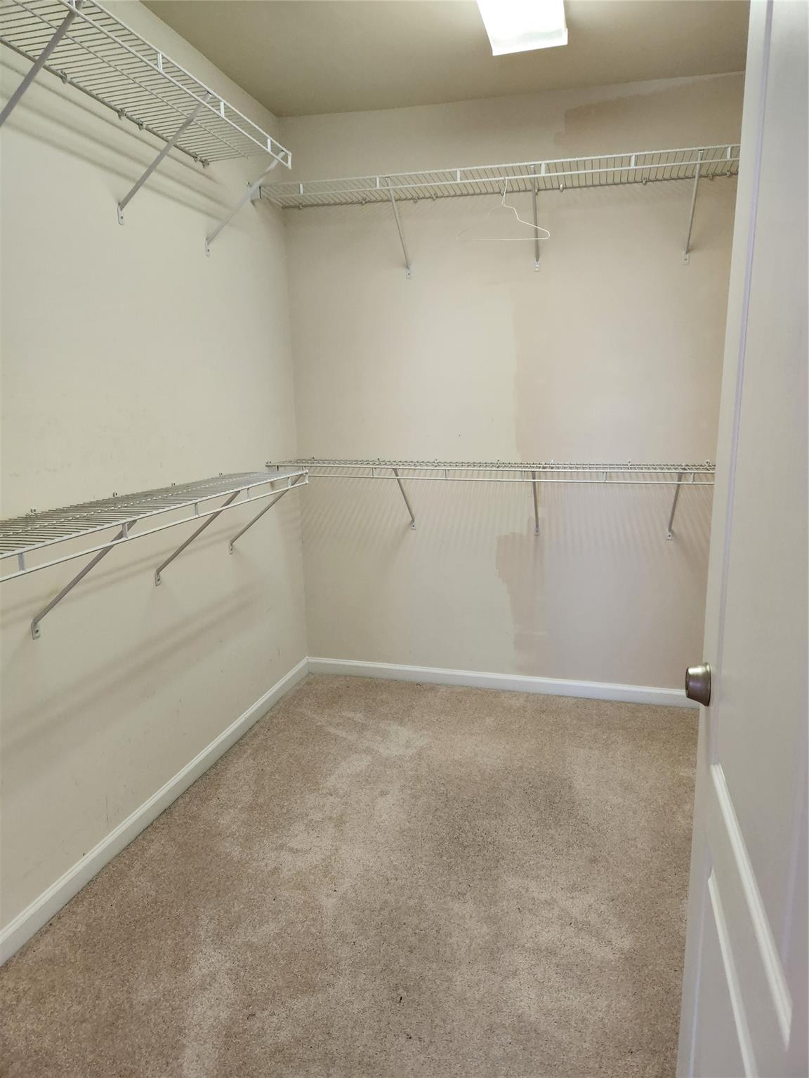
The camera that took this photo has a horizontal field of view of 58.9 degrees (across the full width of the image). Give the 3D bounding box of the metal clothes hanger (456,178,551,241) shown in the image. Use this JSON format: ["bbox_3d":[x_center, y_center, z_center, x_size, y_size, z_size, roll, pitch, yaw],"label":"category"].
[{"bbox_3d":[0.358,-1.180,2.559,0.383,0.212,0.015,15,18,33],"label":"metal clothes hanger"}]

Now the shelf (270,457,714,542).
[{"bbox_3d":[0.431,-0.147,2.941,2.010,0.317,0.322,2,12,14],"label":"shelf"}]

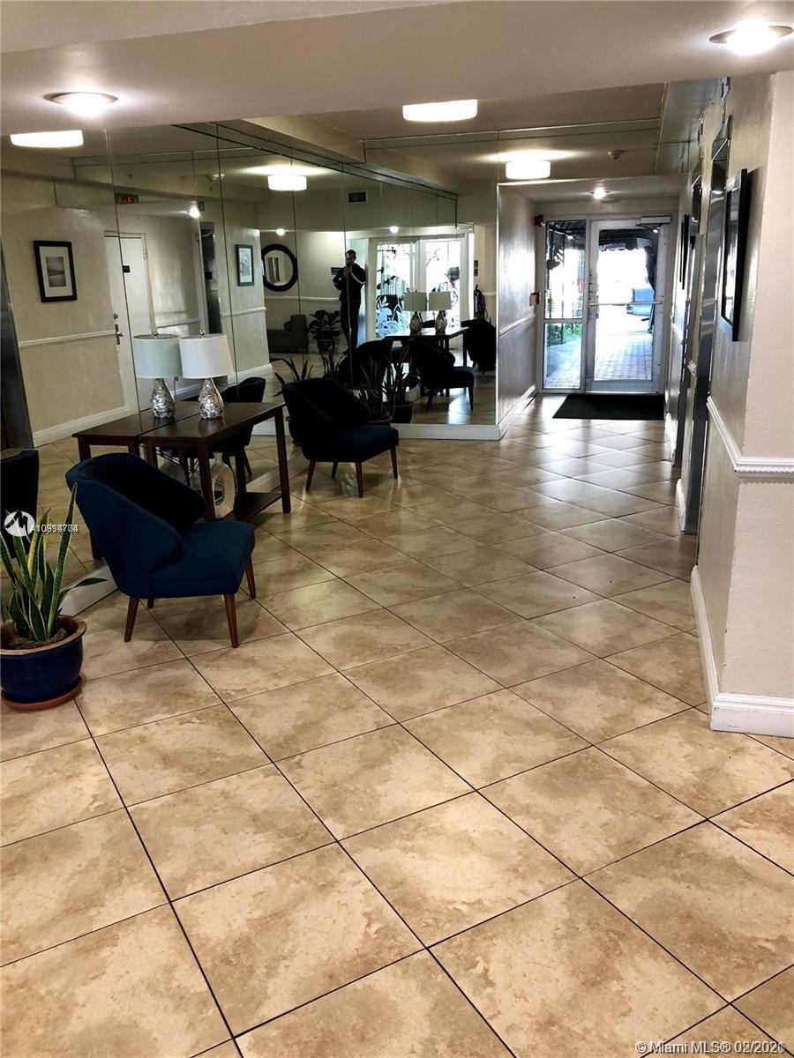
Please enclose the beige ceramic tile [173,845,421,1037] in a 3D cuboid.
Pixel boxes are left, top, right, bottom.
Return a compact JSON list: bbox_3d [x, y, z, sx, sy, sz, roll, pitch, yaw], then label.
[{"bbox_3d":[-0.265,1.024,2.200,0.491,0.013,0.491,-11,20,-28],"label":"beige ceramic tile"}]

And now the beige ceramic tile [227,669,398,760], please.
[{"bbox_3d":[-0.308,0.653,3.025,0.457,0.012,0.457,-11,19,-28],"label":"beige ceramic tile"}]

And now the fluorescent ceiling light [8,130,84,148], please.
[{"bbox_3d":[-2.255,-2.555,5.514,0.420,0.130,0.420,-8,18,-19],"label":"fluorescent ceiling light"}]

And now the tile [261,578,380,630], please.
[{"bbox_3d":[-0.395,0.380,4.293,0.491,0.013,0.491,-11,20,-28],"label":"tile"}]

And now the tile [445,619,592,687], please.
[{"bbox_3d":[0.533,0.538,3.752,0.500,0.010,0.500,-11,20,-28],"label":"tile"}]

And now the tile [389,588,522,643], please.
[{"bbox_3d":[0.277,0.414,4.121,0.491,0.013,0.491,-11,20,-28],"label":"tile"}]

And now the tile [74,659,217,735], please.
[{"bbox_3d":[-1.008,0.666,3.422,0.491,0.013,0.491,-11,20,-28],"label":"tile"}]

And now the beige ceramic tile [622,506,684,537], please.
[{"bbox_3d":[1.628,-0.033,5.095,0.457,0.012,0.457,-11,19,-28],"label":"beige ceramic tile"}]

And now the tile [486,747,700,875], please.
[{"bbox_3d":[0.552,0.798,2.475,0.457,0.012,0.457,-11,19,-28],"label":"tile"}]

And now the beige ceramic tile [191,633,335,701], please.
[{"bbox_3d":[-0.538,0.542,3.409,0.457,0.012,0.457,-11,19,-28],"label":"beige ceramic tile"}]

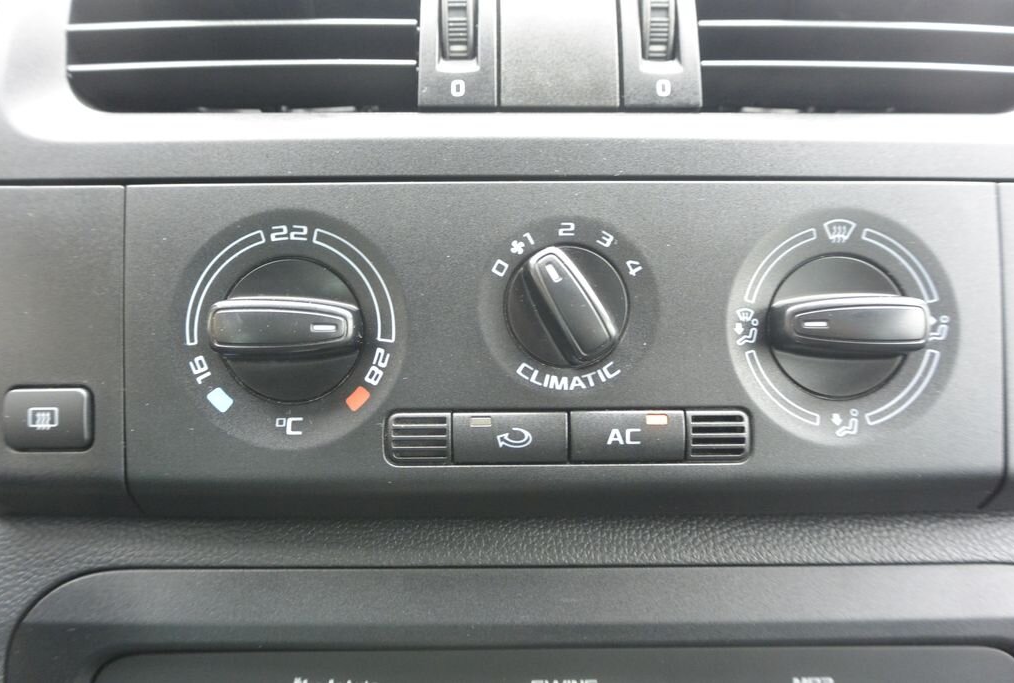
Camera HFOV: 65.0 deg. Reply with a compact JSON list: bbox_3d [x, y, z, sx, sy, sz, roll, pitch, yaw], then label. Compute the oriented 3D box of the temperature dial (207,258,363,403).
[{"bbox_3d":[-0.051,-0.003,0.184,0.035,0.035,0.014,0,-2,0],"label":"temperature dial"}]

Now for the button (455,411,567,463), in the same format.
[{"bbox_3d":[0.001,0.023,0.190,0.027,0.012,0.006,0,-2,0],"label":"button"}]

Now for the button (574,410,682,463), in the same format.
[{"bbox_3d":[0.029,0.023,0.190,0.027,0.012,0.006,0,-2,0],"label":"button"}]

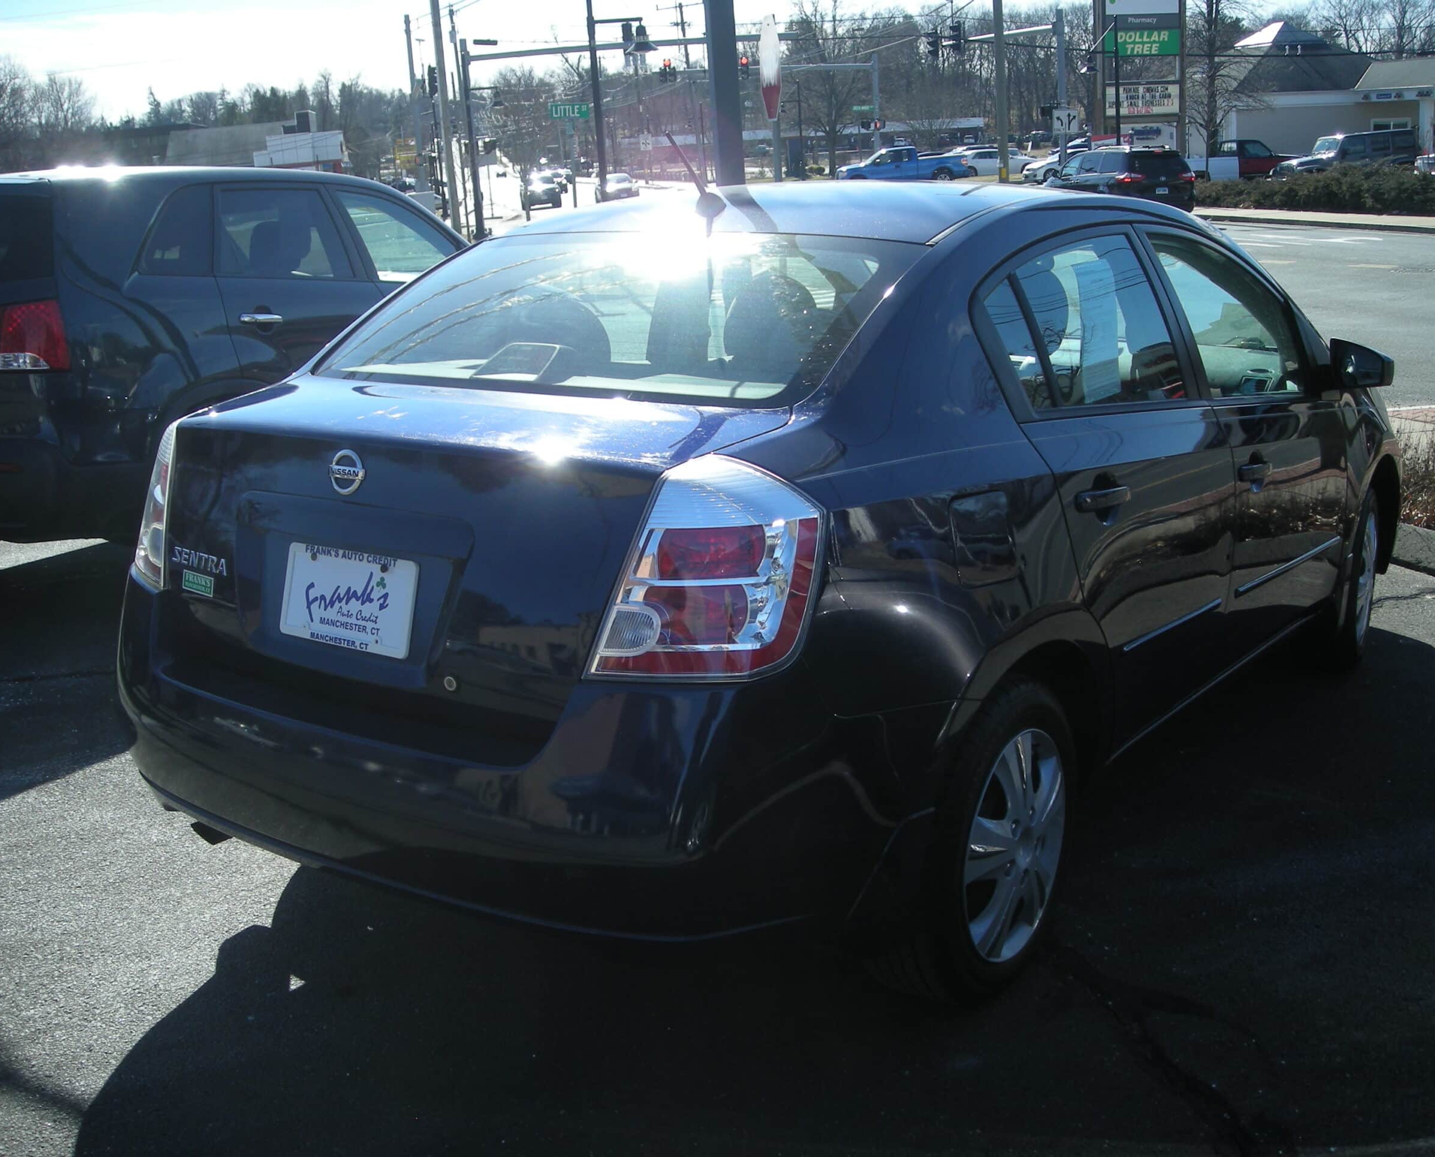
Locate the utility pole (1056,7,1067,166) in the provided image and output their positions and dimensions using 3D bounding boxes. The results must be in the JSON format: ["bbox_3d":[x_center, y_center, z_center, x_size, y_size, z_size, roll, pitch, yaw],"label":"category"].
[{"bbox_3d":[11.733,-16.115,53.000,0.260,6.400,0.260,-3,13,1],"label":"utility pole"}]

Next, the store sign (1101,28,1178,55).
[{"bbox_3d":[13.638,-17.192,50.000,2.700,0.820,0.400,-7,14,-16],"label":"store sign"}]

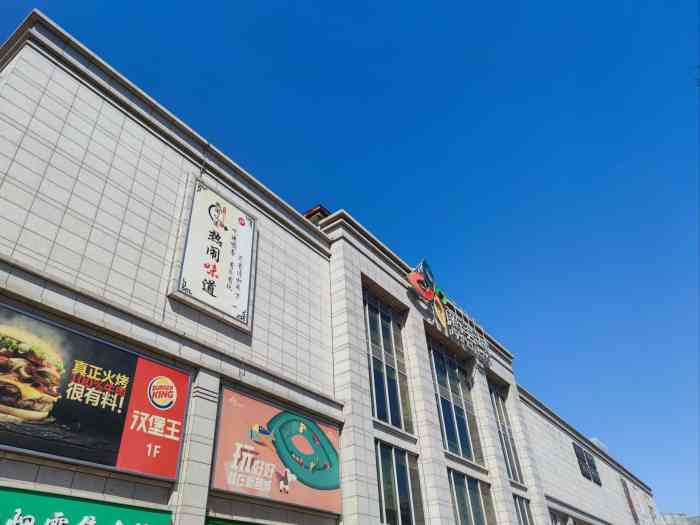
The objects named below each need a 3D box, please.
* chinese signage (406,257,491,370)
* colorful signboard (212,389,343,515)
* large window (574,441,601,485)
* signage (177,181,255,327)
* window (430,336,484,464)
[{"bbox_3d":[7.356,3.598,35.197,0.500,5.000,12.300,-25,-41,28],"label":"chinese signage"},{"bbox_3d":[-2.491,7.361,18.463,0.200,3.350,6.750,-25,-41,28],"label":"colorful signboard"},{"bbox_3d":[27.913,23.950,57.003,0.300,3.600,8.200,-25,-41,28],"label":"large window"},{"bbox_3d":[-5.324,-0.466,19.632,0.400,5.550,3.500,-25,-41,28],"label":"signage"},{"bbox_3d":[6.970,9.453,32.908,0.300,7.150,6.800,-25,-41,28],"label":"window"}]

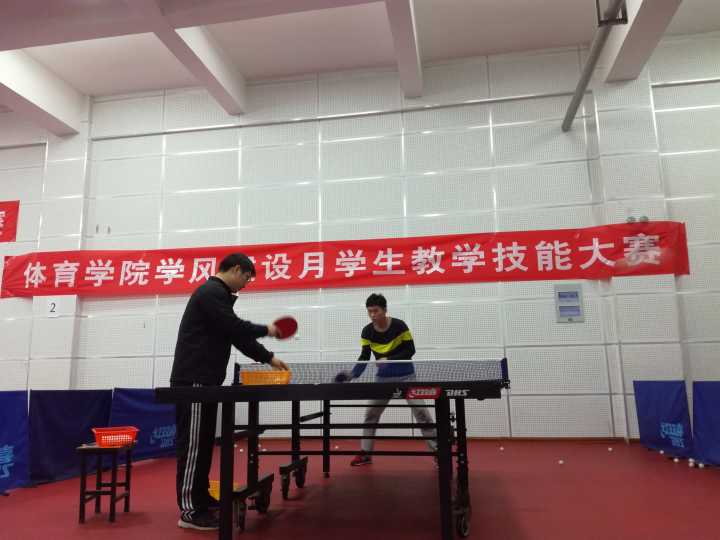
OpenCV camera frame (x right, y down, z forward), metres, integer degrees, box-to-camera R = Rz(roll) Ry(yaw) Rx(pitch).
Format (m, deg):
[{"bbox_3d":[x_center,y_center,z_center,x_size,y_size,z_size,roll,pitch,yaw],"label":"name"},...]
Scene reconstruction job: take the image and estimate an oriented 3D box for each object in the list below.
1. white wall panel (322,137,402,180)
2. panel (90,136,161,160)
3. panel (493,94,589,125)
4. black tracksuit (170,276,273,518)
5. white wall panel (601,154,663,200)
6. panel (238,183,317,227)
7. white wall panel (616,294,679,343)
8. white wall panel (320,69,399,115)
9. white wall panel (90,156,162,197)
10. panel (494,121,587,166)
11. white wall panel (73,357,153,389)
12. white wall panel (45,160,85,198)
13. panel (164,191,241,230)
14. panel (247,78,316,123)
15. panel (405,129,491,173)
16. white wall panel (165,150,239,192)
[{"bbox_3d":[0.019,-1.579,7.967,1.208,0.600,0.050,-3,-10,10],"label":"white wall panel"},{"bbox_3d":[-3.511,-1.835,8.506,1.192,0.320,0.030,-3,-10,9],"label":"panel"},{"bbox_3d":[2.379,-2.138,7.581,1.200,0.338,0.050,-3,-10,10],"label":"panel"},{"bbox_3d":[-0.864,0.752,3.503,0.570,1.360,0.540,2,-11,-18],"label":"black tracksuit"},{"bbox_3d":[3.446,-1.180,7.120,0.683,0.600,0.040,-3,-11,10],"label":"white wall panel"},{"bbox_3d":[-1.147,-0.923,7.993,1.200,0.593,0.050,-3,-10,10],"label":"panel"},{"bbox_3d":[3.477,0.588,6.779,0.683,0.600,0.040,-3,-11,10],"label":"white wall panel"},{"bbox_3d":[0.003,-2.510,8.014,1.192,0.698,0.030,-3,-10,9],"label":"white wall panel"},{"bbox_3d":[-3.518,-1.394,8.541,1.200,0.600,0.040,-3,-11,10],"label":"white wall panel"},{"bbox_3d":[2.387,-1.680,7.499,1.200,0.593,0.050,-3,-10,10],"label":"panel"},{"bbox_3d":[-3.467,1.529,7.975,1.200,0.593,0.050,-3,-10,10],"label":"white wall panel"},{"bbox_3d":[-4.447,-1.377,8.480,0.675,0.593,0.050,-3,-10,10],"label":"white wall panel"},{"bbox_3d":[-2.327,-0.865,8.225,1.200,0.600,0.040,-3,-11,10],"label":"panel"},{"bbox_3d":[-1.173,-2.462,8.318,1.200,0.610,0.040,-3,-11,10],"label":"panel"},{"bbox_3d":[1.205,-1.622,7.698,1.200,0.593,0.050,-3,-10,10],"label":"panel"},{"bbox_3d":[-2.337,-1.454,8.338,1.200,0.600,0.040,-3,-11,10],"label":"white wall panel"}]

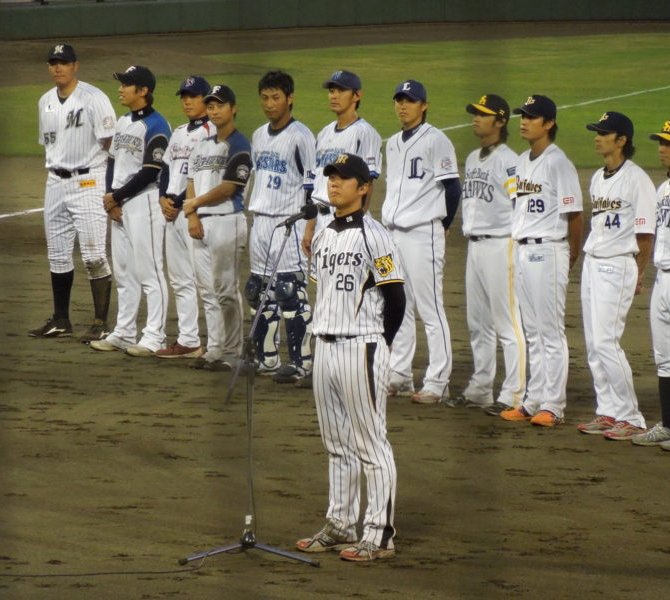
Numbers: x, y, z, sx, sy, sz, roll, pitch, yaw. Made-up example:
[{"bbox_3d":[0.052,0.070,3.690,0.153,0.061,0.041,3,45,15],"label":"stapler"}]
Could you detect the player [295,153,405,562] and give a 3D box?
[{"bbox_3d":[0.076,0.247,28.971,0.380,1.852,0.510,-3,5,-38],"label":"player"}]

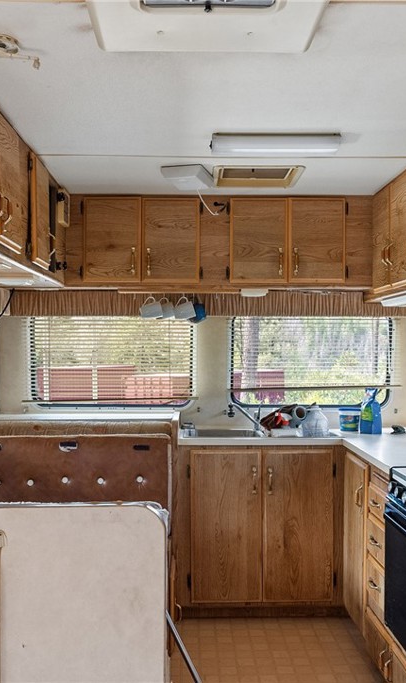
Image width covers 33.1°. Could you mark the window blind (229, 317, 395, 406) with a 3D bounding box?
[{"bbox_3d":[0.566,0.087,3.515,0.873,0.463,0.040,0,0,-1],"label":"window blind"}]

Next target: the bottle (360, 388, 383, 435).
[{"bbox_3d":[0.808,0.334,3.277,0.078,0.222,0.067,0,-1,41],"label":"bottle"}]

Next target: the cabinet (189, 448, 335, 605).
[{"bbox_3d":[0.263,0.830,3.306,0.658,0.709,0.470,0,0,-1],"label":"cabinet"}]

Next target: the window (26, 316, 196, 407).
[{"bbox_3d":[-0.472,0.103,3.524,0.875,0.495,0.050,0,0,-1],"label":"window"}]

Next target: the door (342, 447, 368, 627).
[{"bbox_3d":[0.639,0.829,2.879,0.025,0.678,0.337,0,0,-1],"label":"door"}]

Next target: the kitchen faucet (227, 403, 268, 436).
[{"bbox_3d":[0.213,0.373,3.266,0.192,0.163,0.080,0,0,-10],"label":"kitchen faucet"}]

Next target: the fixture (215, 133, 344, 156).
[{"bbox_3d":[0.258,-0.699,2.435,0.455,0.045,0.130,0,0,-1],"label":"fixture"}]

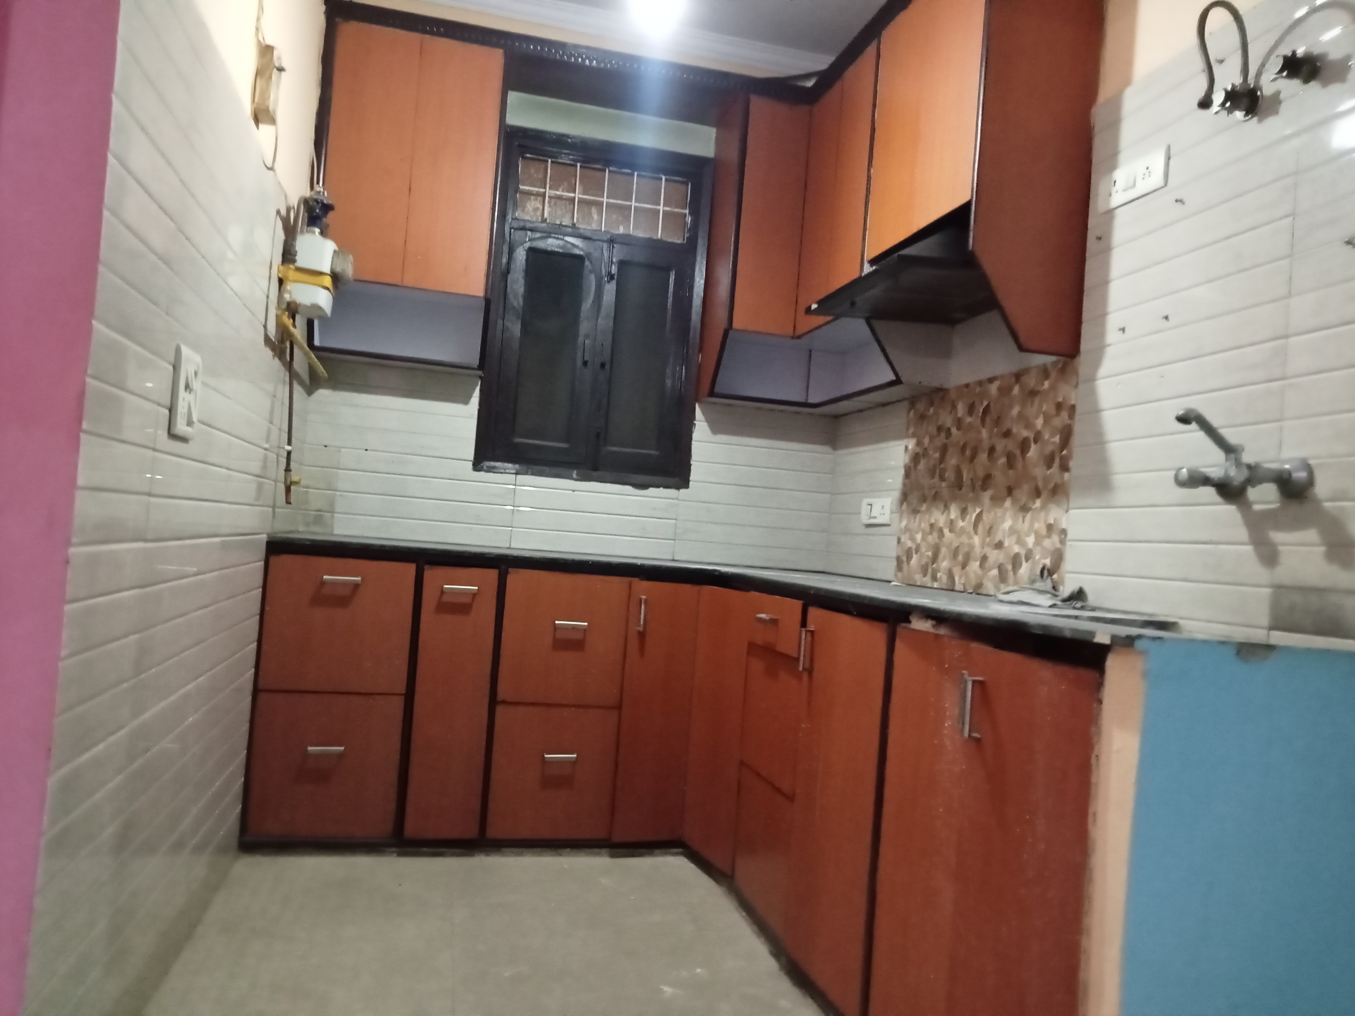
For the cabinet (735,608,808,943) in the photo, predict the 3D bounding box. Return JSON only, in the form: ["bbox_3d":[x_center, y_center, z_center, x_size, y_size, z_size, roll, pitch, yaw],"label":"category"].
[{"bbox_3d":[0.487,0.645,2.859,0.549,0.789,0.464,5,-2,-12],"label":"cabinet"}]

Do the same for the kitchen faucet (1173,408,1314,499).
[{"bbox_3d":[0.954,-0.094,1.922,0.189,0.152,0.216,5,-2,-12],"label":"kitchen faucet"}]

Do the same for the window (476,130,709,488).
[{"bbox_3d":[-0.295,-0.712,3.968,0.777,1.222,0.098,5,-2,-12],"label":"window"}]

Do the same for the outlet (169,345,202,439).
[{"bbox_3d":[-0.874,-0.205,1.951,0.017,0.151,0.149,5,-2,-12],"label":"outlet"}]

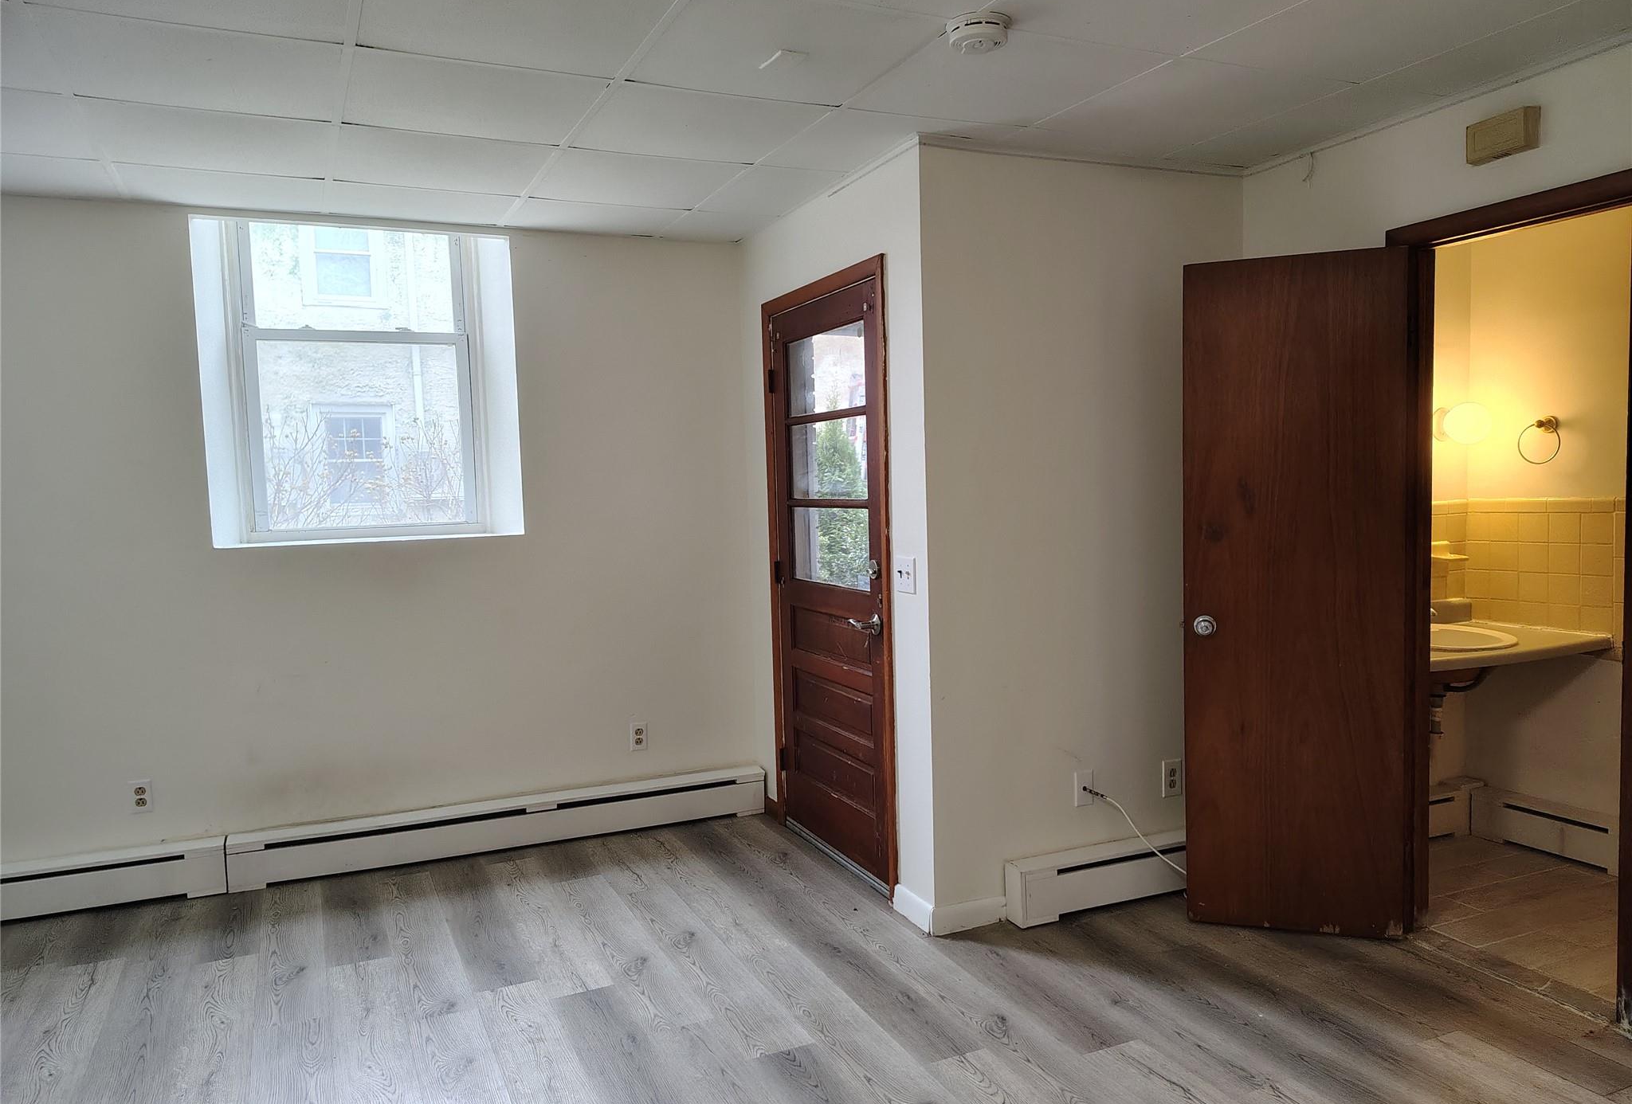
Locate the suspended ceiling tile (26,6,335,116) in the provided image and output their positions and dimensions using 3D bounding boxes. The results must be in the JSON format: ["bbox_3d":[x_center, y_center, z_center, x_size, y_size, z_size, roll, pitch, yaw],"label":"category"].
[{"bbox_3d":[-1.439,-1.135,2.650,0.603,0.018,0.600,-3,4,-25],"label":"suspended ceiling tile"}]

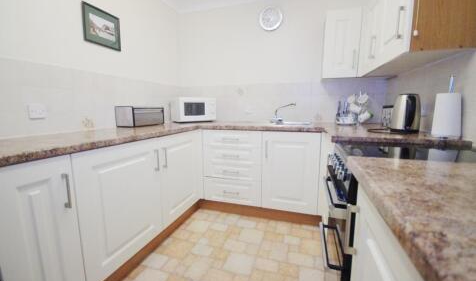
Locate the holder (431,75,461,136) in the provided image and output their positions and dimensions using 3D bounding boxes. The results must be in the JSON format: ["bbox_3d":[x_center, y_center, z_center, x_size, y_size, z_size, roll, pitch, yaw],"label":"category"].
[{"bbox_3d":[1.139,-0.185,1.077,0.115,0.330,0.115,3,9,18],"label":"holder"}]

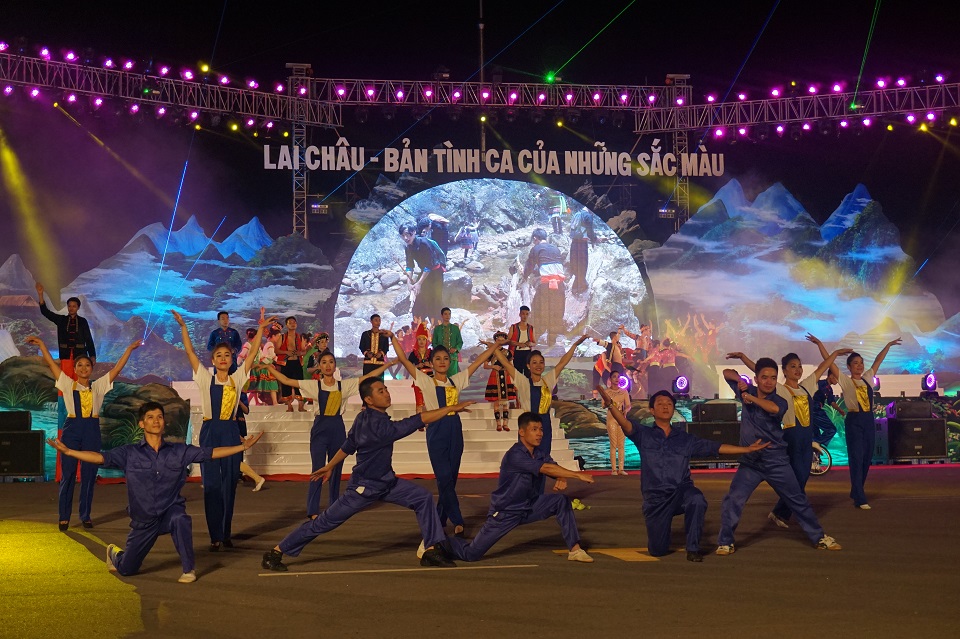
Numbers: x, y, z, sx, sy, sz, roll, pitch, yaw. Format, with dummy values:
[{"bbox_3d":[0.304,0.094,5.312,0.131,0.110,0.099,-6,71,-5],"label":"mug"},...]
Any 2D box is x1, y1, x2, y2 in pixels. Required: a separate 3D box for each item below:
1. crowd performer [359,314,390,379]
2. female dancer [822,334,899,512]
[{"bbox_3d":[-1.829,0.763,26.800,0.540,1.690,0.360,0,-3,-3],"label":"crowd performer"},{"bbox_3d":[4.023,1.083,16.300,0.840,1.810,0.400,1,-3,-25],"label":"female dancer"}]

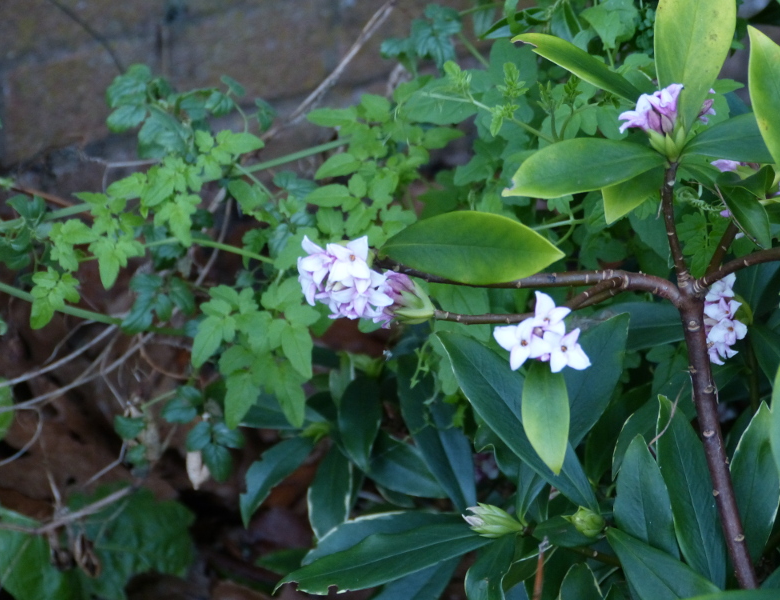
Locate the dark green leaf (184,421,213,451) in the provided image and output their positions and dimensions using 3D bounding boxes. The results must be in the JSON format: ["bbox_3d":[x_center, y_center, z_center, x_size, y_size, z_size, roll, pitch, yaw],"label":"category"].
[{"bbox_3d":[-0.084,0.060,1.320,0.010,0.005,0.017,29,51,20],"label":"dark green leaf"}]

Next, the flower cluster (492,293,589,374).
[{"bbox_3d":[0.054,0.012,1.070,0.034,0.030,0.020,3,3,6],"label":"flower cluster"}]

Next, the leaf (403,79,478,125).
[{"bbox_3d":[0.024,-0.092,1.400,0.036,0.008,0.021,5,63,6],"label":"leaf"}]

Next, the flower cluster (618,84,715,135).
[{"bbox_3d":[0.100,-0.069,1.085,0.034,0.018,0.025,10,33,15],"label":"flower cluster"}]

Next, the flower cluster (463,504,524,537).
[{"bbox_3d":[0.041,0.087,1.185,0.027,0.012,0.012,13,-18,-21],"label":"flower cluster"}]

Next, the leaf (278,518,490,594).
[{"bbox_3d":[-0.001,0.099,1.160,0.088,0.012,0.024,-15,43,-12],"label":"leaf"}]

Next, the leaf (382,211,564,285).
[{"bbox_3d":[0.030,-0.019,1.090,0.066,0.011,0.027,1,69,3],"label":"leaf"}]

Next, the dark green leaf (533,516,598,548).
[{"bbox_3d":[0.072,0.093,1.212,0.039,0.009,0.016,1,26,-40],"label":"dark green leaf"}]

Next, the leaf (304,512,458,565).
[{"bbox_3d":[-0.002,0.096,1.190,0.070,0.011,0.022,-12,46,-6],"label":"leaf"}]

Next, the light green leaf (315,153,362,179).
[{"bbox_3d":[-0.024,-0.062,1.380,0.024,0.006,0.011,-20,56,-12],"label":"light green leaf"}]

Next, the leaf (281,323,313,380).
[{"bbox_3d":[-0.038,0.021,1.248,0.010,0.006,0.029,-16,57,-15],"label":"leaf"}]

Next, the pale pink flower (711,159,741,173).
[{"bbox_3d":[0.137,-0.055,1.220,0.013,0.008,0.012,14,29,26],"label":"pale pink flower"}]

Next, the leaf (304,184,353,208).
[{"bbox_3d":[-0.026,-0.044,1.262,0.020,0.006,0.010,-9,46,-14],"label":"leaf"}]

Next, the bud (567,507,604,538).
[{"bbox_3d":[0.078,0.089,1.200,0.013,0.015,0.013,-7,55,42],"label":"bud"}]

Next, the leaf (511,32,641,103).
[{"bbox_3d":[0.075,-0.086,1.153,0.069,0.011,0.019,25,17,-21],"label":"leaf"}]

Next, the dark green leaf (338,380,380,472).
[{"bbox_3d":[-0.012,0.052,1.260,0.018,0.009,0.046,-2,63,-4],"label":"dark green leaf"}]

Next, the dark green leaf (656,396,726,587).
[{"bbox_3d":[0.121,0.077,1.205,0.025,0.083,0.012,-17,14,0],"label":"dark green leaf"}]

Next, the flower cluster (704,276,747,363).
[{"bbox_3d":[0.133,0.008,1.200,0.019,0.032,0.021,7,27,13],"label":"flower cluster"}]

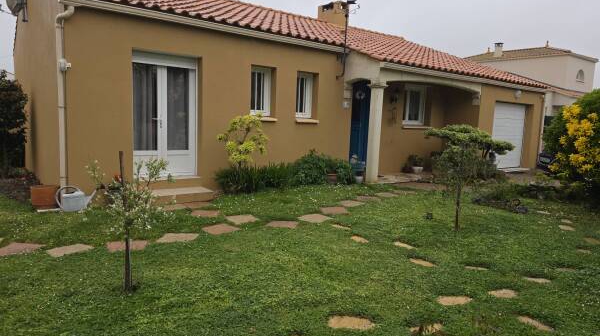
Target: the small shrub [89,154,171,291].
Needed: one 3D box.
[{"bbox_3d":[-1.402,0.446,3.260,0.660,1.170,0.620,-1,7,-23],"label":"small shrub"}]

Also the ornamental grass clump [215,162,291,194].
[{"bbox_3d":[-0.925,0.218,7.880,1.500,0.550,0.650,-3,8,-36],"label":"ornamental grass clump"}]

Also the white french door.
[{"bbox_3d":[-2.407,-0.912,7.163,1.200,2.160,0.120,-3,8,-36],"label":"white french door"}]

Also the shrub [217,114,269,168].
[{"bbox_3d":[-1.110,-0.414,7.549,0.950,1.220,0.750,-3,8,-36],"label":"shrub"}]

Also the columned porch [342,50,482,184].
[{"bbox_3d":[2.932,-1.139,10.113,4.200,2.600,1.300,-3,8,-36],"label":"columned porch"}]

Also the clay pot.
[{"bbox_3d":[-3.923,0.426,6.143,0.380,0.340,0.360,-3,8,-36],"label":"clay pot"}]

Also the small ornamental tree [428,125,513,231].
[{"bbox_3d":[2.299,0.143,5.440,1.050,1.450,1.000,5,7,23],"label":"small ornamental tree"}]

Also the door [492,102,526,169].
[{"bbox_3d":[6.416,-0.991,12.414,2.380,2.030,0.100,-3,8,-36],"label":"door"}]

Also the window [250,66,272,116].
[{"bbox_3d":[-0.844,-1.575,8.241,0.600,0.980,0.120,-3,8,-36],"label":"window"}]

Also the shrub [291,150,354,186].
[{"bbox_3d":[0.520,-0.009,8.822,1.550,0.780,0.750,-3,8,-36],"label":"shrub"}]

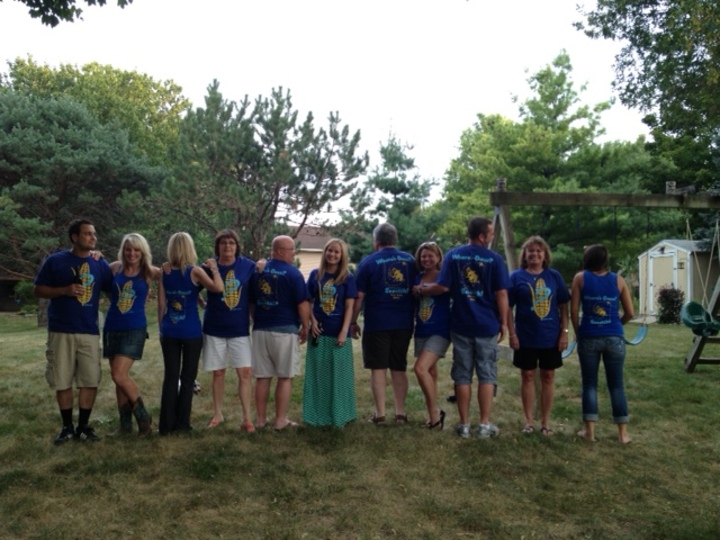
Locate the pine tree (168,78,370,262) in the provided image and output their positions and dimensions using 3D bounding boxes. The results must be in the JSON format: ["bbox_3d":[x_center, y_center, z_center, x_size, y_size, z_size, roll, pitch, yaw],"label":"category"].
[{"bbox_3d":[-2.500,-1.800,19.500,5.500,6.400,5.000,0,0,0],"label":"pine tree"}]

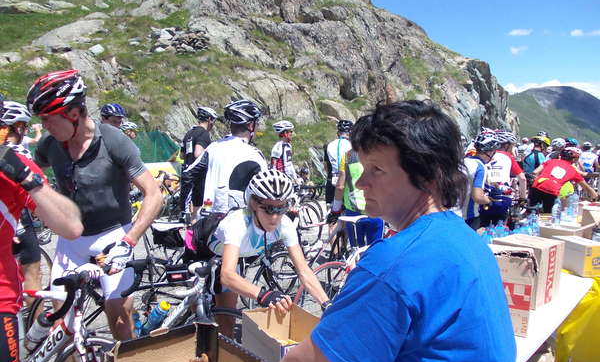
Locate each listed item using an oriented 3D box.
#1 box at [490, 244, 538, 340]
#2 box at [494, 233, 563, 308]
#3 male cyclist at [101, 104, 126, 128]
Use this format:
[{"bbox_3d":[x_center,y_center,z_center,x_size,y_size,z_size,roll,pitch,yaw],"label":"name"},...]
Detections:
[{"bbox_3d":[0.947,0.516,2.373,0.290,0.365,0.270,4,6,17],"label":"box"},{"bbox_3d":[1.290,0.505,2.754,0.300,0.330,0.257,-3,8,-41],"label":"box"},{"bbox_3d":[-1.973,0.119,5.148,0.400,1.830,0.500,6,7,30],"label":"male cyclist"}]

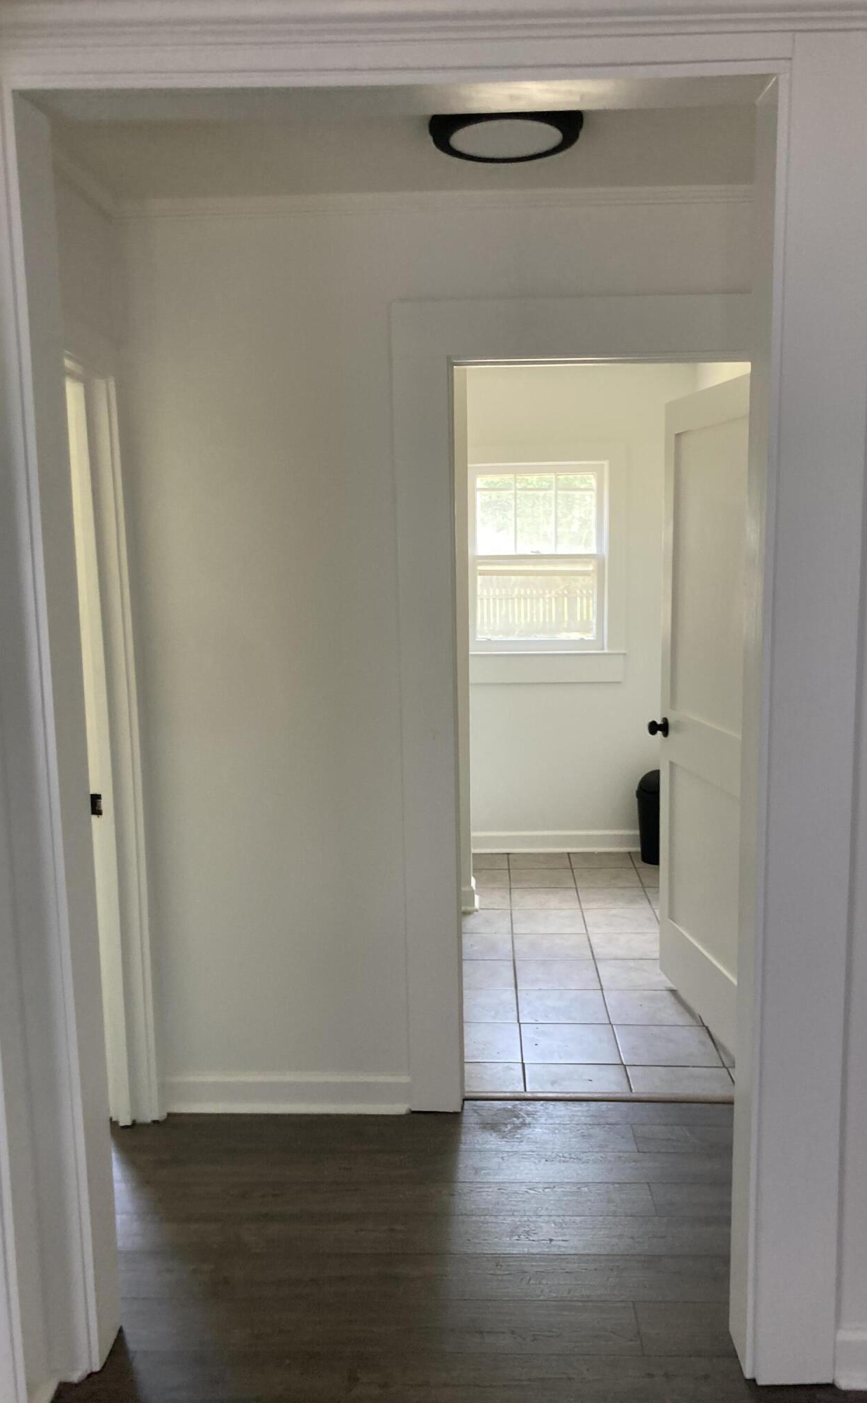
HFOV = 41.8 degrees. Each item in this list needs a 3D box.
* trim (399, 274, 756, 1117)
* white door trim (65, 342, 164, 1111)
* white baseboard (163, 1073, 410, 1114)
[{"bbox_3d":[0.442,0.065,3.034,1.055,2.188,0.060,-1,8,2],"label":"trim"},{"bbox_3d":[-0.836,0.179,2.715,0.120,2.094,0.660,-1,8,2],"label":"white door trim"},{"bbox_3d":[-0.410,1.100,3.195,0.682,0.119,0.032,-1,8,2],"label":"white baseboard"}]

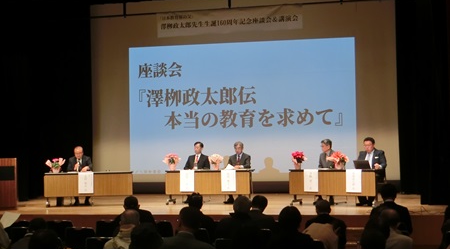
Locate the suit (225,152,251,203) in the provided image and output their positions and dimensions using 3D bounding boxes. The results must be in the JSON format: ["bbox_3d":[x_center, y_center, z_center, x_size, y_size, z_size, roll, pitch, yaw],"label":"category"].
[{"bbox_3d":[0.240,1.077,16.035,0.500,0.960,0.700,-2,-1,15],"label":"suit"}]

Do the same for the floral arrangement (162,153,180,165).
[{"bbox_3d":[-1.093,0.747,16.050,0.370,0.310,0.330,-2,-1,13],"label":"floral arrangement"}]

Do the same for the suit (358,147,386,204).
[{"bbox_3d":[2.881,0.996,15.437,0.560,1.060,0.680,-1,-1,22],"label":"suit"}]

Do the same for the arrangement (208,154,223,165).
[{"bbox_3d":[-0.177,0.782,16.191,0.290,0.330,0.270,-1,-1,12],"label":"arrangement"}]

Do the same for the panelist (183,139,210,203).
[{"bbox_3d":[-0.610,1.002,16.400,0.560,1.280,0.750,-2,-1,17],"label":"panelist"}]

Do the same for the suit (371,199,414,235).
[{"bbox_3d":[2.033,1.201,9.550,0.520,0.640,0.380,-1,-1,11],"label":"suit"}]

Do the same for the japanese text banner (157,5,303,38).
[{"bbox_3d":[0.104,-2.371,18.000,3.400,0.560,0.040,-2,-1,13],"label":"japanese text banner"}]

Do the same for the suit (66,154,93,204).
[{"bbox_3d":[-3.073,1.150,16.636,0.530,1.020,0.660,-1,-1,-5],"label":"suit"}]

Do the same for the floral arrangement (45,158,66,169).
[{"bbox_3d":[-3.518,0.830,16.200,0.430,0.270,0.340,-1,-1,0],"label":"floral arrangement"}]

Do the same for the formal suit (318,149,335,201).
[{"bbox_3d":[2.028,1.033,15.705,0.500,0.960,0.700,-2,-2,30],"label":"formal suit"}]

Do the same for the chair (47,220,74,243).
[{"bbox_3d":[-2.358,1.833,11.600,0.440,0.800,0.500,-2,-1,13],"label":"chair"}]

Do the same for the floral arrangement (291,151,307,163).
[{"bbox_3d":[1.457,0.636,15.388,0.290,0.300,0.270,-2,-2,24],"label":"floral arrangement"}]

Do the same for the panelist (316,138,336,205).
[{"bbox_3d":[1.998,0.933,15.500,0.550,1.270,0.750,-2,-1,33],"label":"panelist"}]

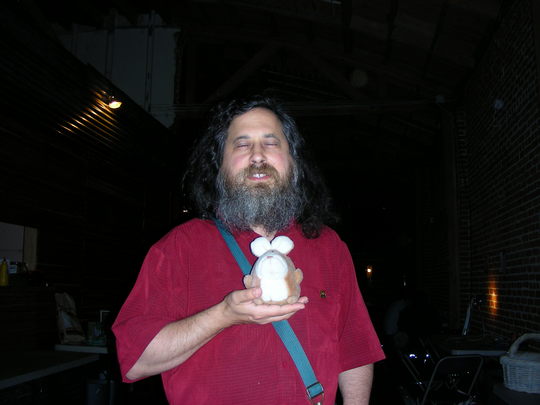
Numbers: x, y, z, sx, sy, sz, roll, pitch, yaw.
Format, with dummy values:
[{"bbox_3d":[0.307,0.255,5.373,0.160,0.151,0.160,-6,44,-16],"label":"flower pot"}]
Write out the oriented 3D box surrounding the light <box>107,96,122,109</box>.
[{"bbox_3d":[-1.670,-1.075,6.370,0.145,0.135,0.155,3,-8,-27],"label":"light"}]

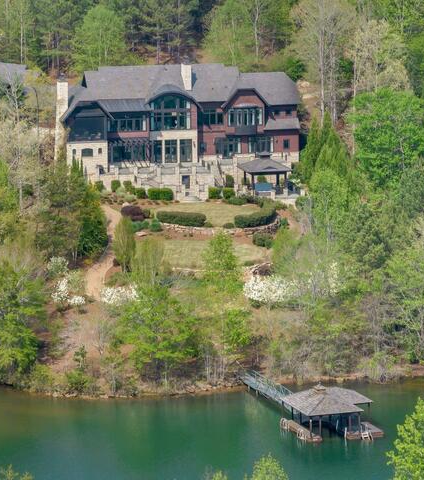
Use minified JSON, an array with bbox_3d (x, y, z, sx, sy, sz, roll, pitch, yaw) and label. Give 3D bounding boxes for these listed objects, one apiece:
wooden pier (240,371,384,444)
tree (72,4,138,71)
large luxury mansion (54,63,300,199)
[{"bbox_3d":[9.781,16.420,323.880,8.450,5.400,24.030,-4,12,-21],"label":"wooden pier"},{"bbox_3d":[-15.965,-29.355,438.000,8.600,10.300,8.300,0,11,0],"label":"tree"},{"bbox_3d":[-4.671,-14.960,403.000,30.500,15.500,20.000,-2,11,-9],"label":"large luxury mansion"}]

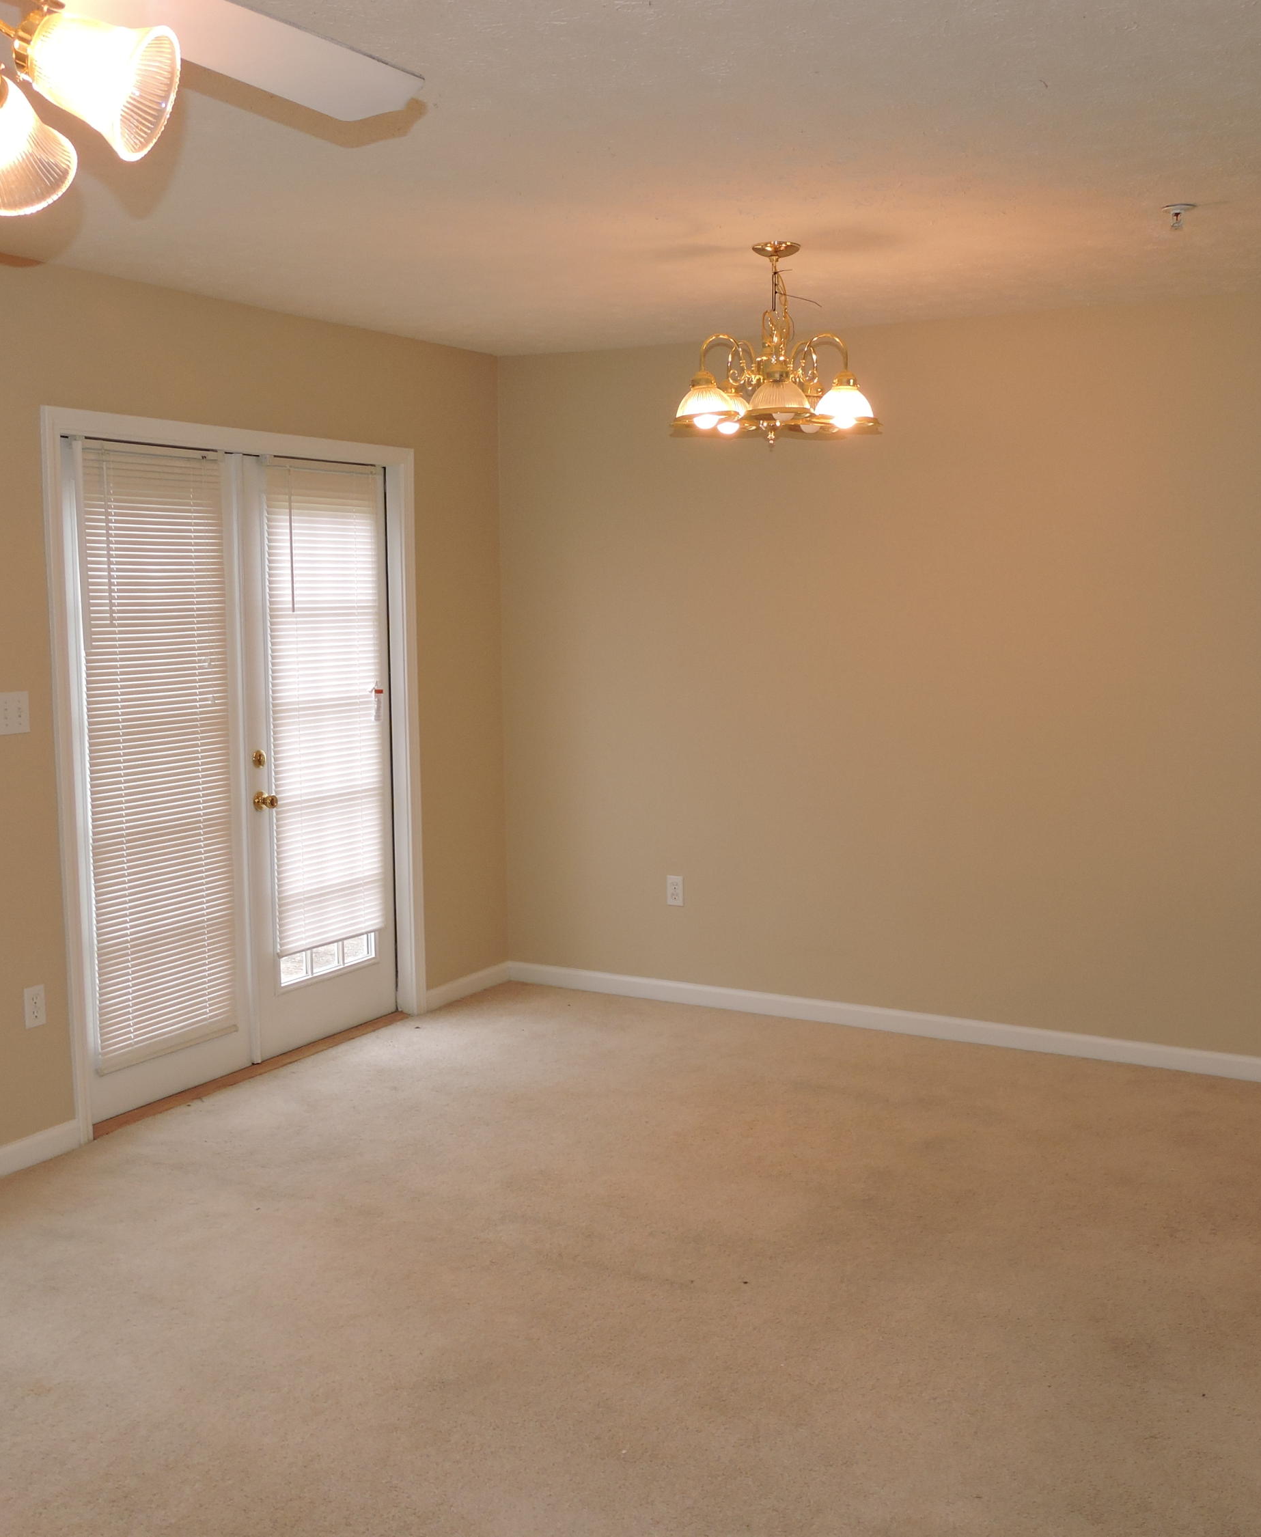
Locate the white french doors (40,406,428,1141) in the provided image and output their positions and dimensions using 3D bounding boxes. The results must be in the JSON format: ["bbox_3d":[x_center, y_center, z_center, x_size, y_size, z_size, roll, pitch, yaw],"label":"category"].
[{"bbox_3d":[-1.248,-0.035,5.409,0.135,2.091,1.699,3,7,29],"label":"white french doors"}]

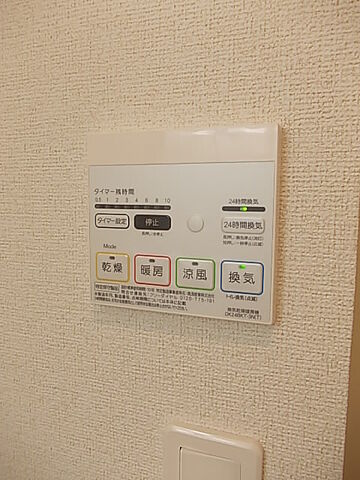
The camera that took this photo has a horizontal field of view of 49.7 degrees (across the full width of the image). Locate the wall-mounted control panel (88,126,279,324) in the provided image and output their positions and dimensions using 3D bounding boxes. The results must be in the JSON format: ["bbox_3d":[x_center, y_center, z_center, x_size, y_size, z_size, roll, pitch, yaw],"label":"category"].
[{"bbox_3d":[-0.001,-0.012,0.265,0.130,0.122,0.017,2,6,18],"label":"wall-mounted control panel"}]

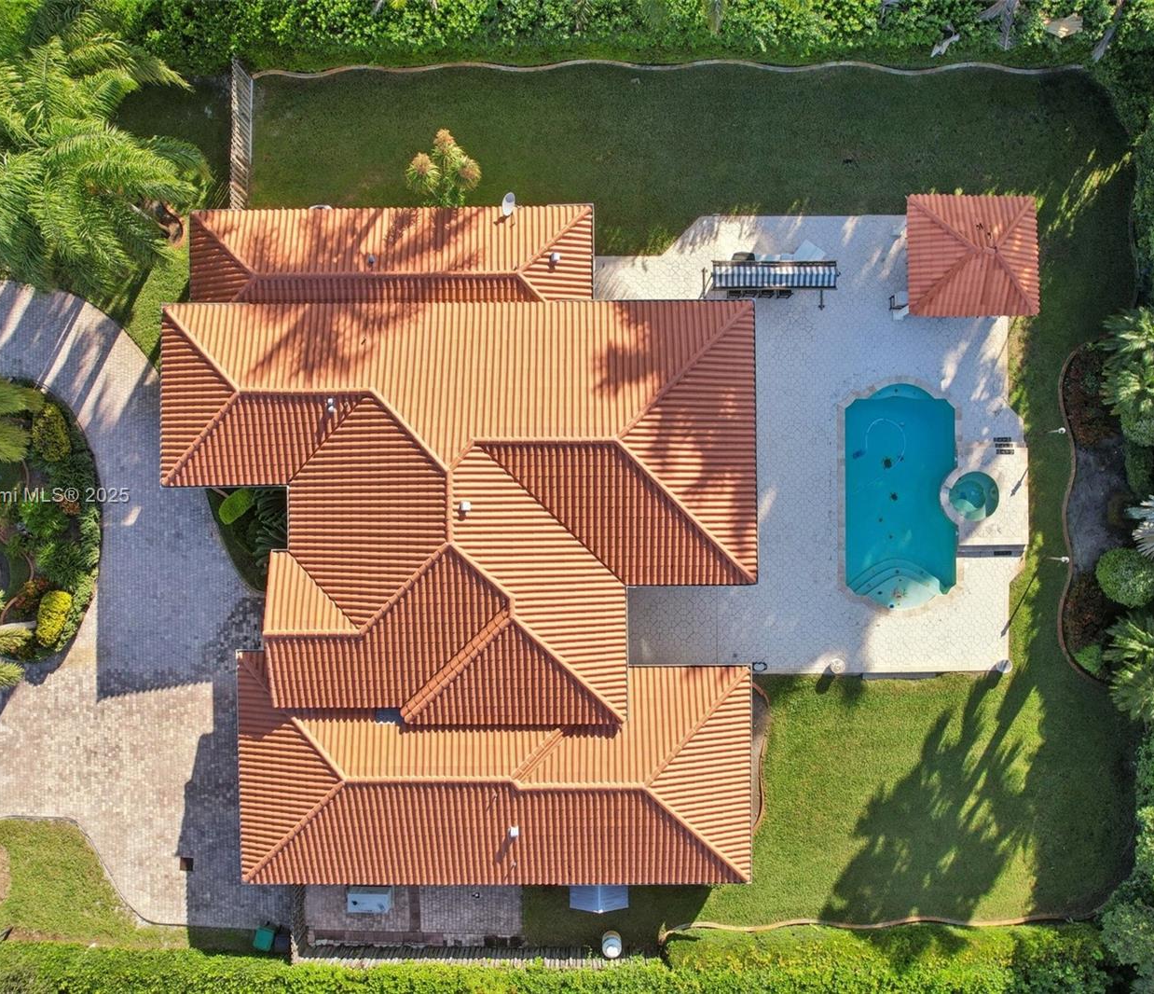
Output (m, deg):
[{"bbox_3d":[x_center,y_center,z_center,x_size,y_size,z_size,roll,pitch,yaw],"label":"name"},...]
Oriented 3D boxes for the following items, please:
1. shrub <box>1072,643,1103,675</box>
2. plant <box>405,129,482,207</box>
[{"bbox_3d":[20.050,6.370,35.650,1.250,0.950,1.250,0,90,0],"label":"shrub"},{"bbox_3d":[-4.600,-11.700,33.800,2.600,4.600,2.000,0,90,0],"label":"plant"}]

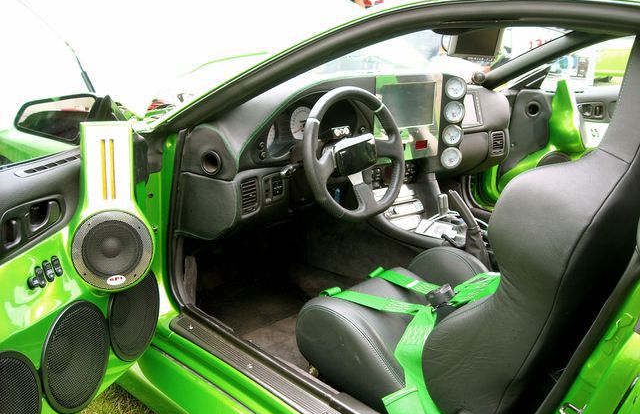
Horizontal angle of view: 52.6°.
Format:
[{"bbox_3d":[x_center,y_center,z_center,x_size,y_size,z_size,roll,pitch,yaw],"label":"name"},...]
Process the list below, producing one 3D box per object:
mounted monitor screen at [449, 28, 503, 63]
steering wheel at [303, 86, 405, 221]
[{"bbox_3d":[0.429,-0.456,1.808,0.170,0.110,0.030,-6,26,-22],"label":"mounted monitor screen"},{"bbox_3d":[0.090,-0.140,1.685,0.360,0.360,0.110,-14,2,-40],"label":"steering wheel"}]

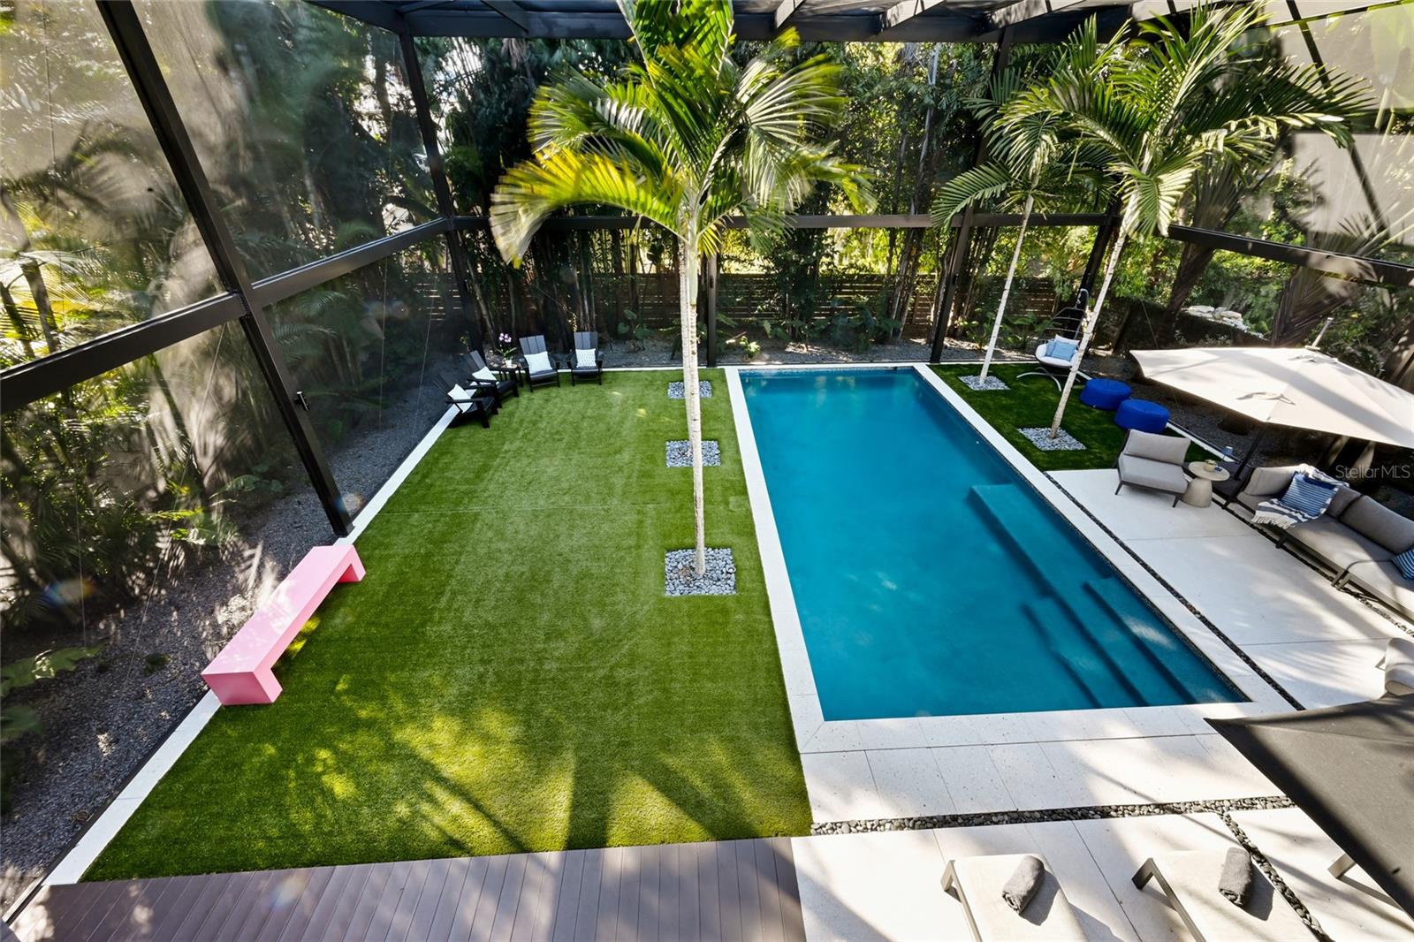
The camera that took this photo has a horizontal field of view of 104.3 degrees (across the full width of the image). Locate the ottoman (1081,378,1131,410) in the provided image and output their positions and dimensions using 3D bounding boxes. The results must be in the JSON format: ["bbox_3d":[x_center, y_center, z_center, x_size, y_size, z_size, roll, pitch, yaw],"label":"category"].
[{"bbox_3d":[8.257,-1.596,11.371,0.860,0.410,0.860,-2,31,-2],"label":"ottoman"}]

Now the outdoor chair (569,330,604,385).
[{"bbox_3d":[-2.708,-2.545,12.448,0.750,0.990,0.880,-2,31,-2],"label":"outdoor chair"}]

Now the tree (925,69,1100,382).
[{"bbox_3d":[5.982,-4.419,10.849,3.100,5.700,3.000,-2,31,-2],"label":"tree"}]

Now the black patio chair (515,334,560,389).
[{"bbox_3d":[-3.717,-2.381,12.194,0.700,0.970,0.800,-15,34,-22],"label":"black patio chair"}]

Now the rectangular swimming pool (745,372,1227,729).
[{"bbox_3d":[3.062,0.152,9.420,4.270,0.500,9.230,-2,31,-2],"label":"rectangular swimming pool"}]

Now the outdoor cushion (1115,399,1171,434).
[{"bbox_3d":[8.217,-1.028,10.367,0.780,0.380,0.780,-2,31,-2],"label":"outdoor cushion"}]

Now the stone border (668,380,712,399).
[{"bbox_3d":[-0.367,-1.805,12.131,0.950,0.060,0.960,-2,31,-2],"label":"stone border"}]

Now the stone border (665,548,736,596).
[{"bbox_3d":[-0.089,1.275,7.046,0.875,0.060,0.851,-2,31,-2],"label":"stone border"}]

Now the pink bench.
[{"bbox_3d":[-4.592,1.623,6.146,0.472,0.454,1.902,-2,31,-2],"label":"pink bench"}]

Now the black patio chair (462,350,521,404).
[{"bbox_3d":[-4.542,-1.924,11.456,0.800,0.970,0.700,8,32,13],"label":"black patio chair"}]

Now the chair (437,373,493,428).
[{"bbox_3d":[-4.608,-1.412,10.620,0.800,0.970,0.700,0,31,0],"label":"chair"}]

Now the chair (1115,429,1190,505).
[{"bbox_3d":[6.878,-0.024,8.471,0.790,0.760,0.880,15,35,23],"label":"chair"}]

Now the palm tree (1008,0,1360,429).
[{"bbox_3d":[6.565,-3.209,8.528,4.800,6.150,4.200,-2,31,-2],"label":"palm tree"}]

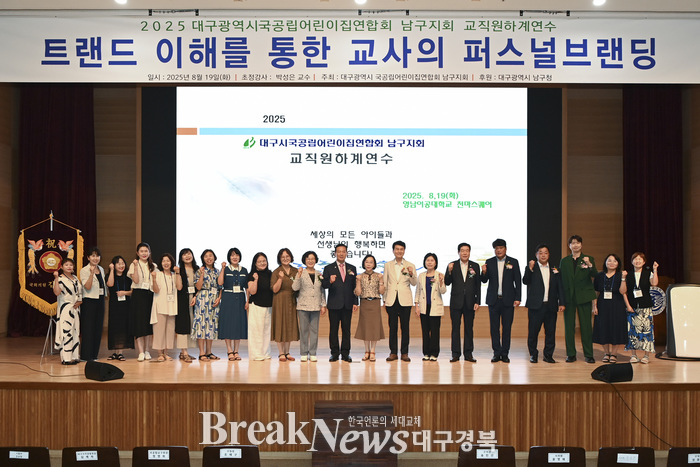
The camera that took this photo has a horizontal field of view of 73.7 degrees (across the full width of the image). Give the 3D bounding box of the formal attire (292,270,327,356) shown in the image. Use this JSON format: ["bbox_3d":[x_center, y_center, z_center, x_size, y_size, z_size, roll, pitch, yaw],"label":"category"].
[{"bbox_3d":[-0.597,1.160,6.880,0.491,1.287,0.340,0,0,-9],"label":"formal attire"}]

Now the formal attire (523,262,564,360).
[{"bbox_3d":[2.832,1.129,6.830,0.602,1.410,0.380,0,0,20],"label":"formal attire"}]

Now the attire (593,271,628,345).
[{"bbox_3d":[3.831,1.101,6.850,0.490,1.051,0.360,0,0,10],"label":"attire"}]

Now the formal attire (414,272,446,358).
[{"bbox_3d":[1.191,1.194,6.860,0.470,1.250,0.320,0,0,3],"label":"formal attire"}]

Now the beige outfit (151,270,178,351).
[{"bbox_3d":[-2.719,1.130,6.850,0.410,1.154,0.330,0,0,-13],"label":"beige outfit"}]

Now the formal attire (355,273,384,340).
[{"bbox_3d":[0.294,1.078,6.870,0.440,1.018,0.330,0,0,0],"label":"formal attire"}]

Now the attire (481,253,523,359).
[{"bbox_3d":[2.227,1.064,6.860,0.591,1.497,0.380,0,0,18],"label":"attire"}]

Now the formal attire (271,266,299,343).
[{"bbox_3d":[-0.957,1.034,6.900,0.413,1.106,0.360,0,0,-14],"label":"formal attire"}]

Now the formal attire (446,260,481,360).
[{"bbox_3d":[1.666,1.104,6.880,0.520,1.427,0.360,0,0,13],"label":"formal attire"}]

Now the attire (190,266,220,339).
[{"bbox_3d":[-2.132,1.028,6.910,0.435,1.078,0.360,0,0,-23],"label":"attire"}]

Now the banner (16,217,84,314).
[{"bbox_3d":[-4.448,0.506,6.950,0.900,1.459,0.080,0,0,-9],"label":"banner"}]

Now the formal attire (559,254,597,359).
[{"bbox_3d":[3.355,1.061,6.860,0.555,1.519,0.360,0,0,22],"label":"formal attire"}]

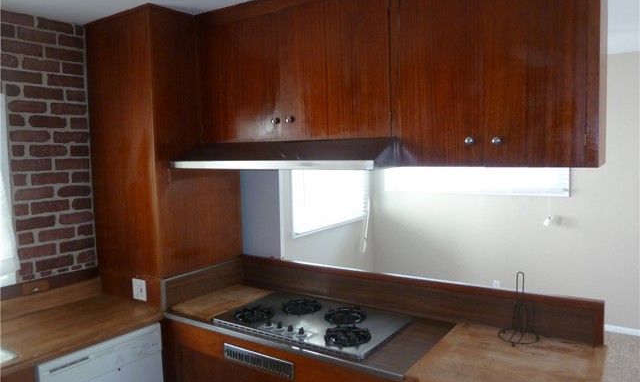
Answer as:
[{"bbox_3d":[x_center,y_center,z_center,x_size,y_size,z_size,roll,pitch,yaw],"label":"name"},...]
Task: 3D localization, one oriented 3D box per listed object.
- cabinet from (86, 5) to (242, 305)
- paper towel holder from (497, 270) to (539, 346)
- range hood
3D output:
[{"bbox_3d":[-0.927,-0.197,2.828,0.591,1.575,0.629,1,5,33],"label":"cabinet"},{"bbox_3d":[0.869,0.498,2.016,0.169,0.293,0.169,1,5,33],"label":"paper towel holder"},{"bbox_3d":[-0.154,-0.183,2.361,1.213,0.135,0.515,1,5,33],"label":"range hood"}]

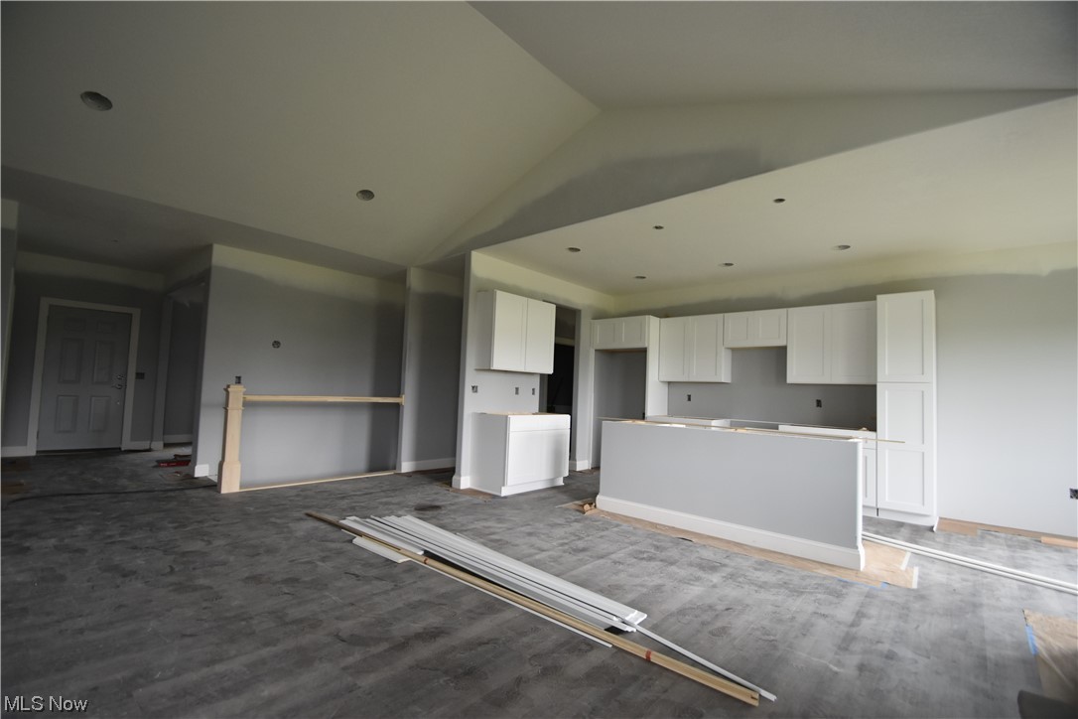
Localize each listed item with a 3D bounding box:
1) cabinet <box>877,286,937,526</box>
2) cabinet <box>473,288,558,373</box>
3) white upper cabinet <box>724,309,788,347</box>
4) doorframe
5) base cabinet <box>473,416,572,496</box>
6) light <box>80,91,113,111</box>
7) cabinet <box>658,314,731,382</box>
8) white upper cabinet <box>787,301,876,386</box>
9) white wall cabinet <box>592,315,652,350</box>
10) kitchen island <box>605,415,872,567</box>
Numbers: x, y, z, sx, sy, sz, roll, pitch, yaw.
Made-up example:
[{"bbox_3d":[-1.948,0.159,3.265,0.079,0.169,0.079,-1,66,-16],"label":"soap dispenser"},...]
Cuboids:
[{"bbox_3d":[3.884,0.498,4.748,0.453,2.295,0.630,-1,-4,42],"label":"cabinet"},{"bbox_3d":[-0.269,-0.299,5.624,0.318,0.917,1.081,-1,-4,42],"label":"cabinet"},{"bbox_3d":[2.890,-0.383,5.928,0.770,0.463,0.323,-1,-4,42],"label":"white upper cabinet"},{"bbox_3d":[-6.644,0.267,6.616,0.120,2.180,1.073,-1,-4,42],"label":"doorframe"},{"bbox_3d":[-0.201,1.098,5.465,0.603,0.873,1.080,-1,-4,42],"label":"base cabinet"},{"bbox_3d":[-3.117,-1.833,3.166,0.170,0.060,0.170,-24,-20,38],"label":"light"},{"bbox_3d":[2.250,-0.144,6.480,0.924,0.923,0.323,-1,-4,42],"label":"cabinet"},{"bbox_3d":[3.506,-0.162,5.355,0.907,0.923,0.323,-1,-4,42],"label":"white upper cabinet"},{"bbox_3d":[1.439,-0.373,7.023,0.950,0.465,0.628,-1,-4,42],"label":"white wall cabinet"},{"bbox_3d":[1.669,1.084,4.150,2.180,0.890,0.660,-1,-4,41],"label":"kitchen island"}]

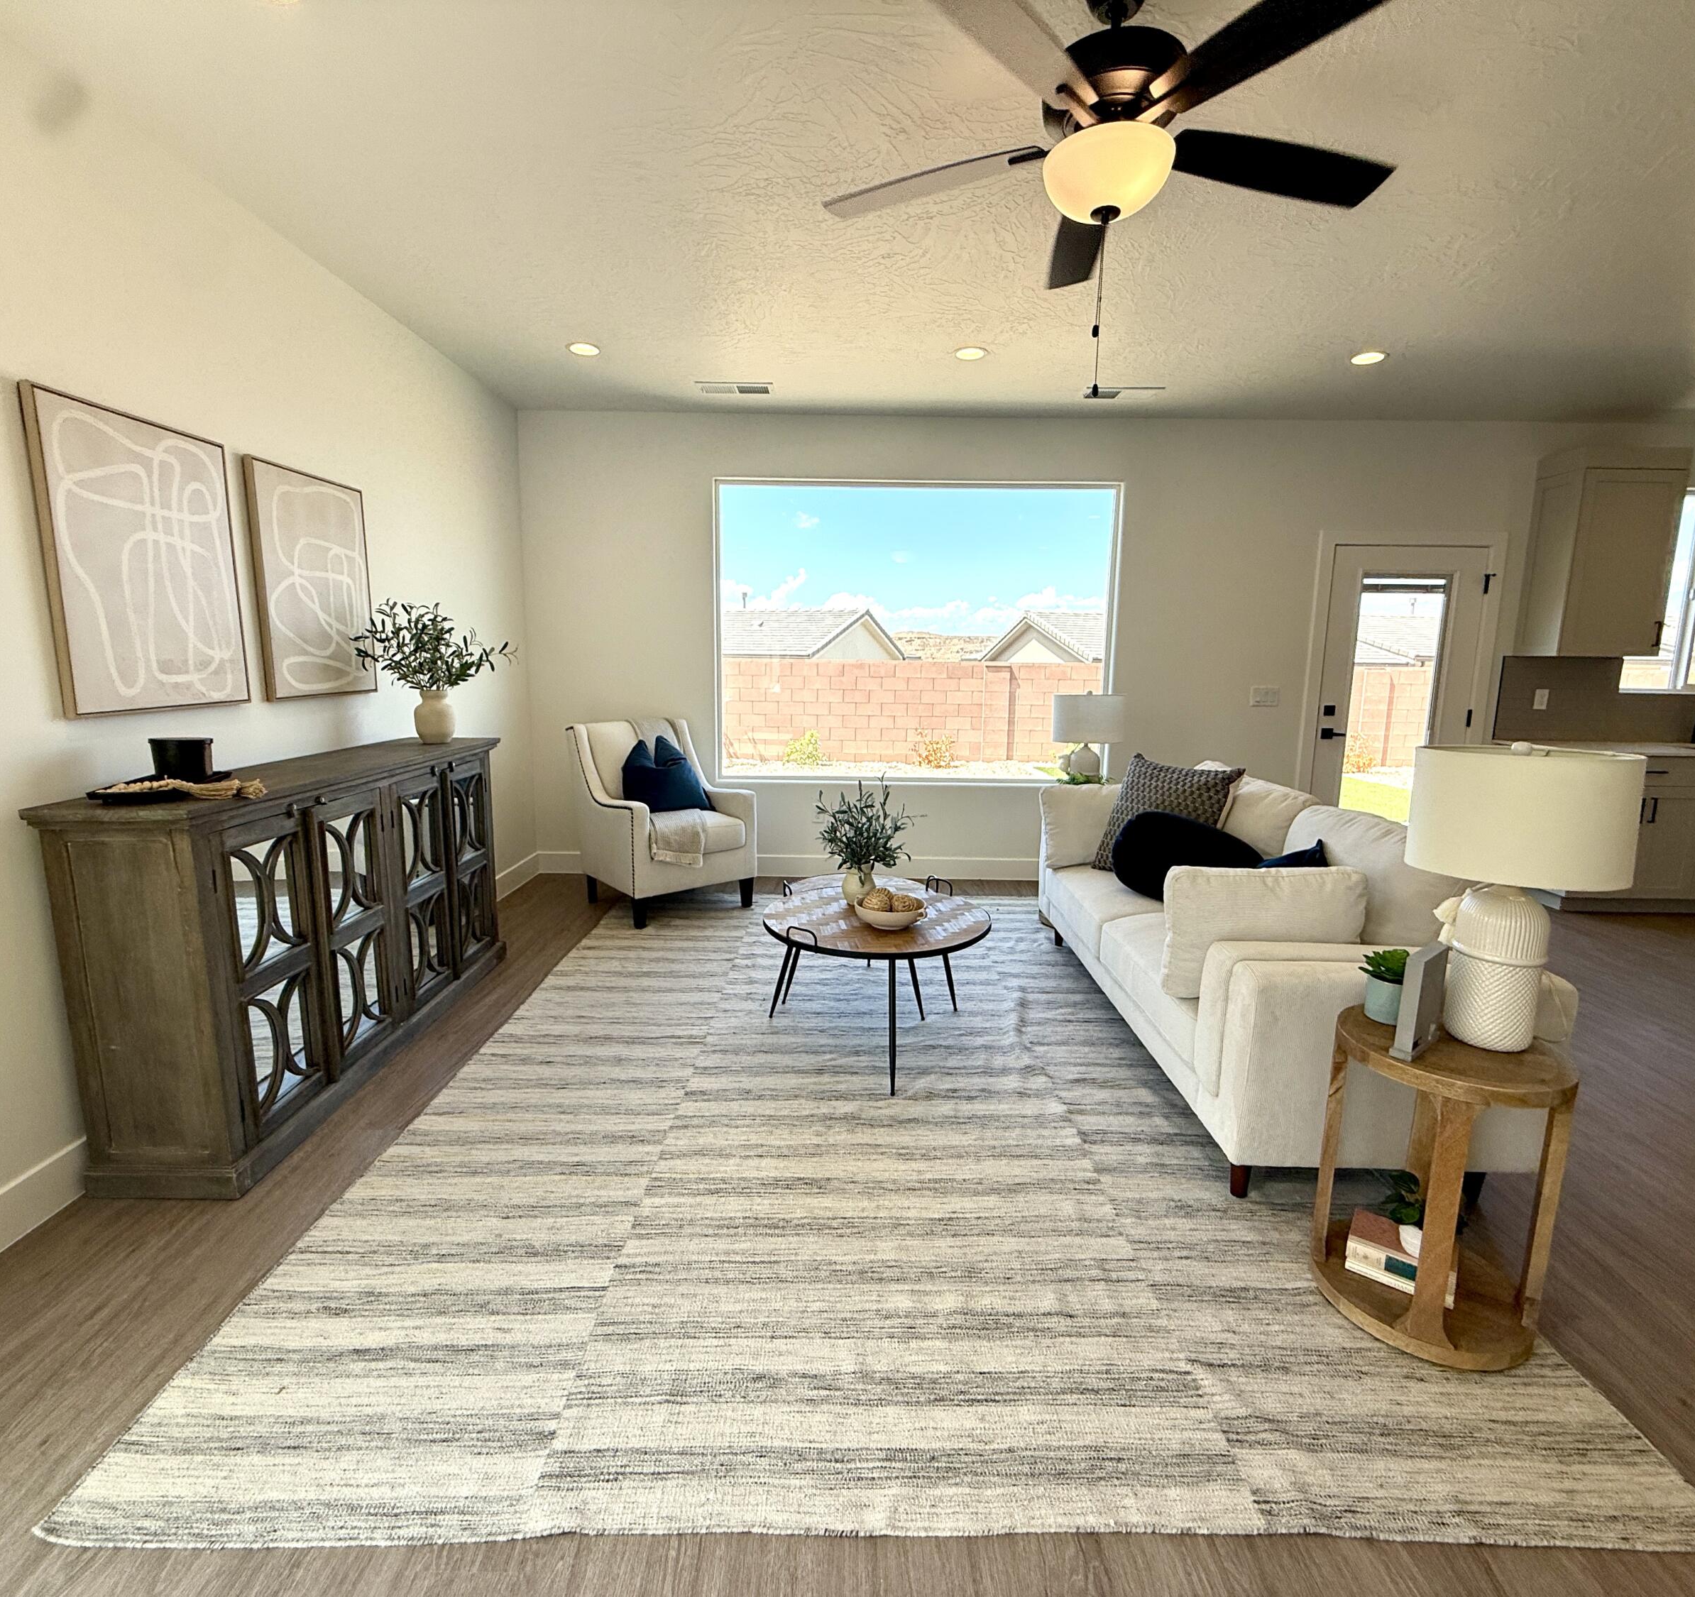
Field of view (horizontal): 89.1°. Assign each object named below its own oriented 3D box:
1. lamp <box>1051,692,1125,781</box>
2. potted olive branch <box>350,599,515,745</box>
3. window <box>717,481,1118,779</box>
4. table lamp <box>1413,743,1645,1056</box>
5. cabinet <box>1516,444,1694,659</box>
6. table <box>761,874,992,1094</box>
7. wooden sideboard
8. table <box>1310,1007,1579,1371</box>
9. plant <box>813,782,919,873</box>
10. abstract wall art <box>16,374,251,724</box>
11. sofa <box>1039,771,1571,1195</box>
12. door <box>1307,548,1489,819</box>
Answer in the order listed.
[{"bbox_3d":[1.267,-0.260,4.541,0.380,0.620,0.380,1,9,0],"label":"lamp"},{"bbox_3d":[-1.687,-0.528,3.610,0.560,0.600,0.580,1,9,0],"label":"potted olive branch"},{"bbox_3d":[0.412,-0.977,5.201,2.390,1.770,0.100,1,9,0],"label":"window"},{"bbox_3d":[1.337,0.197,1.753,0.386,0.620,0.386,1,9,0],"label":"table lamp"},{"bbox_3d":[4.320,-1.380,4.948,0.580,1.119,0.330,1,9,0],"label":"cabinet"},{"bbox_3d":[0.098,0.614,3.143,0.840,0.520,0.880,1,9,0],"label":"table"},{"bbox_3d":[-1.727,0.375,2.967,0.405,0.975,1.835,1,9,0],"label":"wooden sideboard"},{"bbox_3d":[1.250,0.803,1.838,0.415,0.605,0.415,1,9,0],"label":"table"},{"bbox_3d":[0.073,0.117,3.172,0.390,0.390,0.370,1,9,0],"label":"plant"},{"bbox_3d":[-1.914,-0.636,2.373,0.040,0.774,0.630,1,9,0],"label":"abstract wall art"},{"bbox_3d":[1.385,0.418,3.184,0.890,0.920,2.150,1,9,0],"label":"sofa"},{"bbox_3d":[3.332,-0.498,5.279,0.914,2.013,0.045,1,9,0],"label":"door"}]

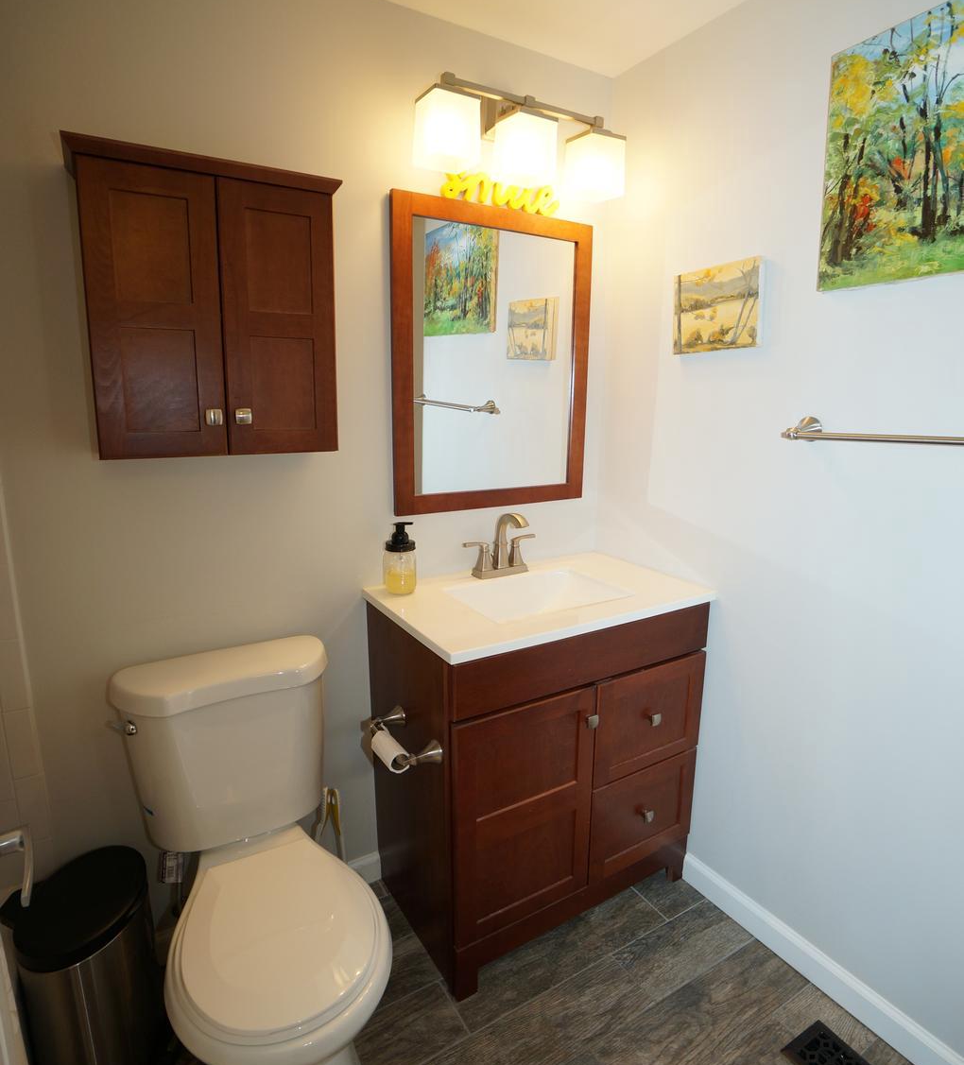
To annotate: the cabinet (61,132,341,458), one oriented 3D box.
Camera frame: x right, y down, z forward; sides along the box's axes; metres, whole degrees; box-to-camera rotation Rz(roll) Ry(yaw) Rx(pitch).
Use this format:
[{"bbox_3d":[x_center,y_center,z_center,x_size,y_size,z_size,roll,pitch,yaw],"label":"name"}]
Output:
[{"bbox_3d":[-0.518,-0.417,1.165,0.462,0.522,0.178,-7,14,-31],"label":"cabinet"}]

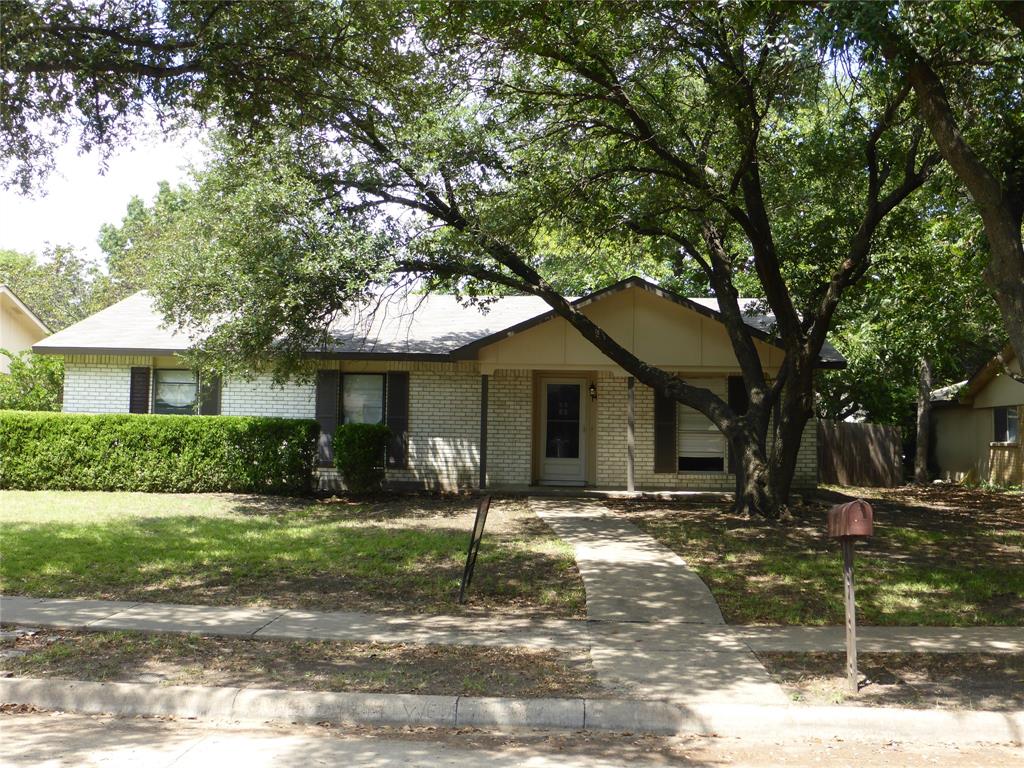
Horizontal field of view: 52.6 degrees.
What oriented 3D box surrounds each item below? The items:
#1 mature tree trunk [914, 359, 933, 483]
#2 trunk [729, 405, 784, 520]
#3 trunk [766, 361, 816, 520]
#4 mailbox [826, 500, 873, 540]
[{"bbox_3d":[12.119,1.073,30.500,0.420,3.737,0.420,1,-3,2],"label":"mature tree trunk"},{"bbox_3d":[3.841,1.226,16.300,0.722,1.767,0.700,1,-3,2],"label":"trunk"},{"bbox_3d":[4.421,0.843,16.400,0.632,2.441,0.600,1,-3,2],"label":"trunk"},{"bbox_3d":[2.095,0.845,6.450,0.168,0.224,0.480,1,-7,3],"label":"mailbox"}]

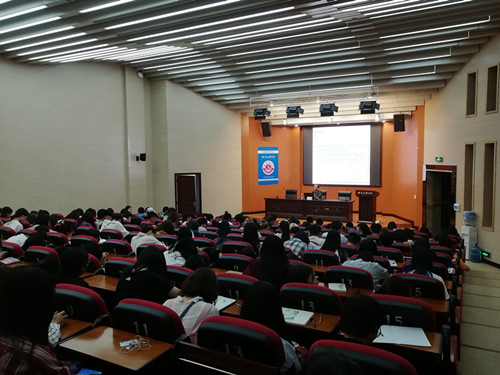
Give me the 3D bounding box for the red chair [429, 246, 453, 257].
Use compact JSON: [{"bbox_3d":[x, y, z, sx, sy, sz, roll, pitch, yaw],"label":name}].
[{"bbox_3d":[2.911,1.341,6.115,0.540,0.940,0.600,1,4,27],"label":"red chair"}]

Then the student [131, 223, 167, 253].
[{"bbox_3d":[-1.425,1.054,5.350,0.520,1.130,0.750,2,5,27],"label":"student"}]

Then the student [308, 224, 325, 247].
[{"bbox_3d":[0.983,1.079,5.946,0.500,1.220,0.750,2,5,29],"label":"student"}]

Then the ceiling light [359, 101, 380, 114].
[{"bbox_3d":[3.818,-2.556,12.462,0.650,0.420,0.360,2,5,29],"label":"ceiling light"}]

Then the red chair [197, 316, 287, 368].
[{"bbox_3d":[0.048,1.058,1.960,0.480,0.990,0.600,2,5,29],"label":"red chair"}]

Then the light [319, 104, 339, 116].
[{"bbox_3d":[2.637,-2.586,13.100,0.500,0.400,0.400,1,4,27],"label":"light"}]

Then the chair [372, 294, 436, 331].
[{"bbox_3d":[0.979,1.116,2.515,0.480,0.990,0.600,2,5,29],"label":"chair"}]

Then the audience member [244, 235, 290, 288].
[{"bbox_3d":[0.116,0.980,3.222,0.500,1.180,0.750,2,5,29],"label":"audience member"}]

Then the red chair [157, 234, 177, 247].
[{"bbox_3d":[-1.012,1.124,5.745,0.480,0.990,0.600,2,5,29],"label":"red chair"}]

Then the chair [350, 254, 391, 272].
[{"bbox_3d":[1.397,1.190,4.421,0.480,0.990,0.600,2,5,29],"label":"chair"}]

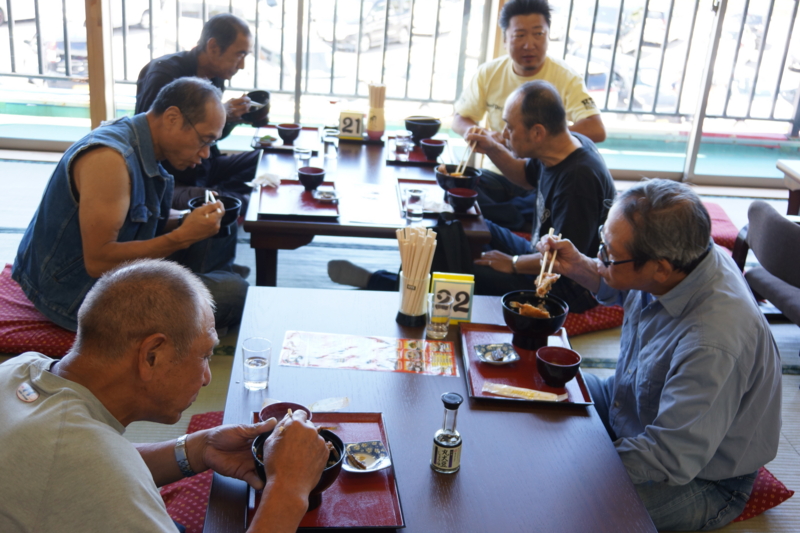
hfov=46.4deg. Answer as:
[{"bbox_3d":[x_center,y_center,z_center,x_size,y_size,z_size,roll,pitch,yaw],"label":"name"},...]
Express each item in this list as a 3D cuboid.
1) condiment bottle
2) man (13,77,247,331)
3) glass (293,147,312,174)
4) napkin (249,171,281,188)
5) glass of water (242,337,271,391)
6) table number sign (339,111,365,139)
[{"bbox_3d":[0.093,0.314,1.755,0.057,0.153,0.057,7,22,6],"label":"condiment bottle"},{"bbox_3d":[-0.850,-0.227,2.987,0.751,0.792,0.609,2,22,-5],"label":"man"},{"bbox_3d":[-0.361,-0.393,3.485,0.064,0.100,0.064,2,22,-5],"label":"glass"},{"bbox_3d":[-0.480,-0.305,3.286,0.122,0.044,0.081,2,22,-5],"label":"napkin"},{"bbox_3d":[-0.294,0.201,1.912,0.058,0.096,0.058,2,22,-5],"label":"glass of water"},{"bbox_3d":[-0.195,-0.574,3.786,0.100,0.122,0.050,3,22,-3],"label":"table number sign"}]

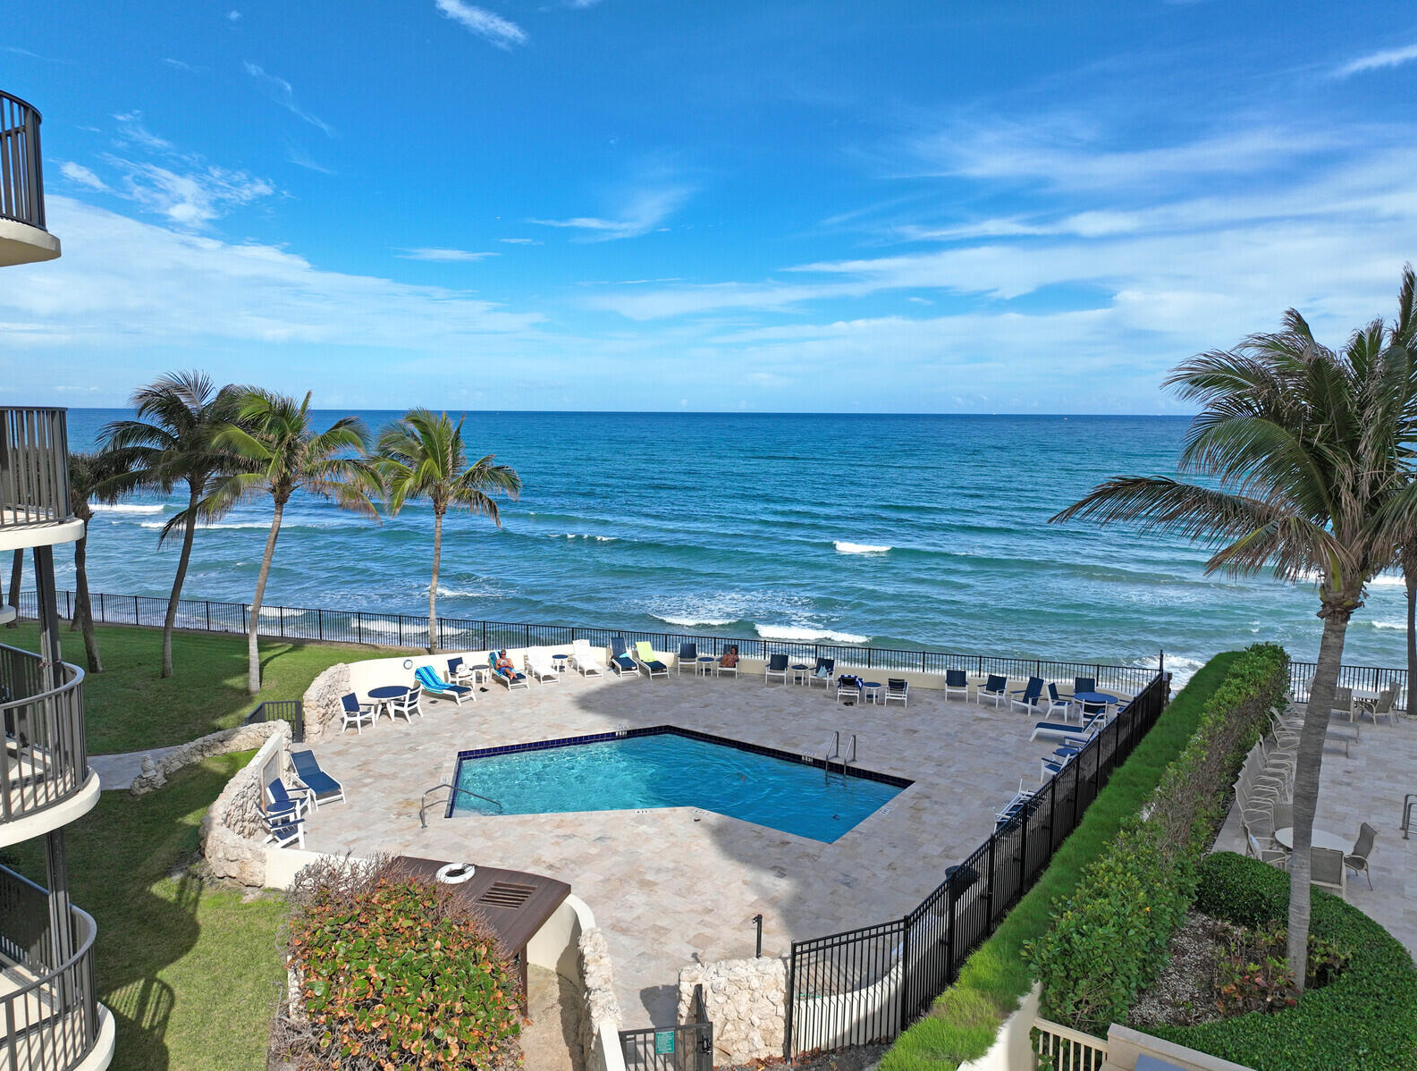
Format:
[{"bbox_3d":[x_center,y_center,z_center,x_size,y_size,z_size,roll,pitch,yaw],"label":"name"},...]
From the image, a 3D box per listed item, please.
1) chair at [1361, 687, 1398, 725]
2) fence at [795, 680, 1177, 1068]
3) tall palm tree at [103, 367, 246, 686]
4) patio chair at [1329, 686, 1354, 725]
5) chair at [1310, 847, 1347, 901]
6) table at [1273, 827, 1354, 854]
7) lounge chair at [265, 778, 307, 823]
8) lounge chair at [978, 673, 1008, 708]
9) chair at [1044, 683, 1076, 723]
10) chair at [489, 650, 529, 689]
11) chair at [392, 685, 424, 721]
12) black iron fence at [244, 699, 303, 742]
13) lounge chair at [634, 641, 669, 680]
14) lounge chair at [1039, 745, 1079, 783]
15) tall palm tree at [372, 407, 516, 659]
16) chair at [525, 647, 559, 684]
[{"bbox_3d":[18.409,4.718,27.248,0.600,0.980,0.720,0,7,-6],"label":"chair"},{"bbox_3d":[7.505,5.824,21.218,0.979,1.840,19.078,6,9,38],"label":"fence"},{"bbox_3d":[-17.579,-0.254,32.926,4.500,10.211,4.500,-3,8,-28],"label":"tall palm tree"},{"bbox_3d":[17.836,4.709,27.939,0.620,0.930,0.680,5,8,32],"label":"patio chair"},{"bbox_3d":[11.072,5.931,17.849,0.620,0.930,0.680,3,8,20],"label":"chair"},{"bbox_3d":[11.079,5.935,18.184,1.240,0.730,1.240,0,7,0],"label":"table"},{"bbox_3d":[-9.262,5.851,21.883,0.800,0.880,0.670,0,7,-5],"label":"lounge chair"},{"bbox_3d":[8.544,4.696,29.753,0.634,0.833,0.608,7,10,43],"label":"lounge chair"},{"bbox_3d":[10.133,4.808,28.492,0.608,0.943,0.623,6,9,40],"label":"chair"},{"bbox_3d":[-6.389,4.337,31.744,0.650,0.870,1.773,-4,8,-32],"label":"chair"},{"bbox_3d":[-8.796,4.925,29.012,0.700,0.940,0.660,2,7,15],"label":"chair"},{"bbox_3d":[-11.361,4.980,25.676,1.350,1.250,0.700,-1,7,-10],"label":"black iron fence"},{"bbox_3d":[-2.001,4.328,34.333,0.680,0.890,1.850,-3,8,-24],"label":"lounge chair"},{"bbox_3d":[8.659,5.651,24.331,0.780,0.920,0.660,7,10,44],"label":"lounge chair"},{"bbox_3d":[-9.788,-0.040,37.191,5.300,9.200,5.300,0,7,0],"label":"tall palm tree"},{"bbox_3d":[-5.632,4.406,33.702,0.670,0.840,1.850,-3,8,-26],"label":"chair"}]

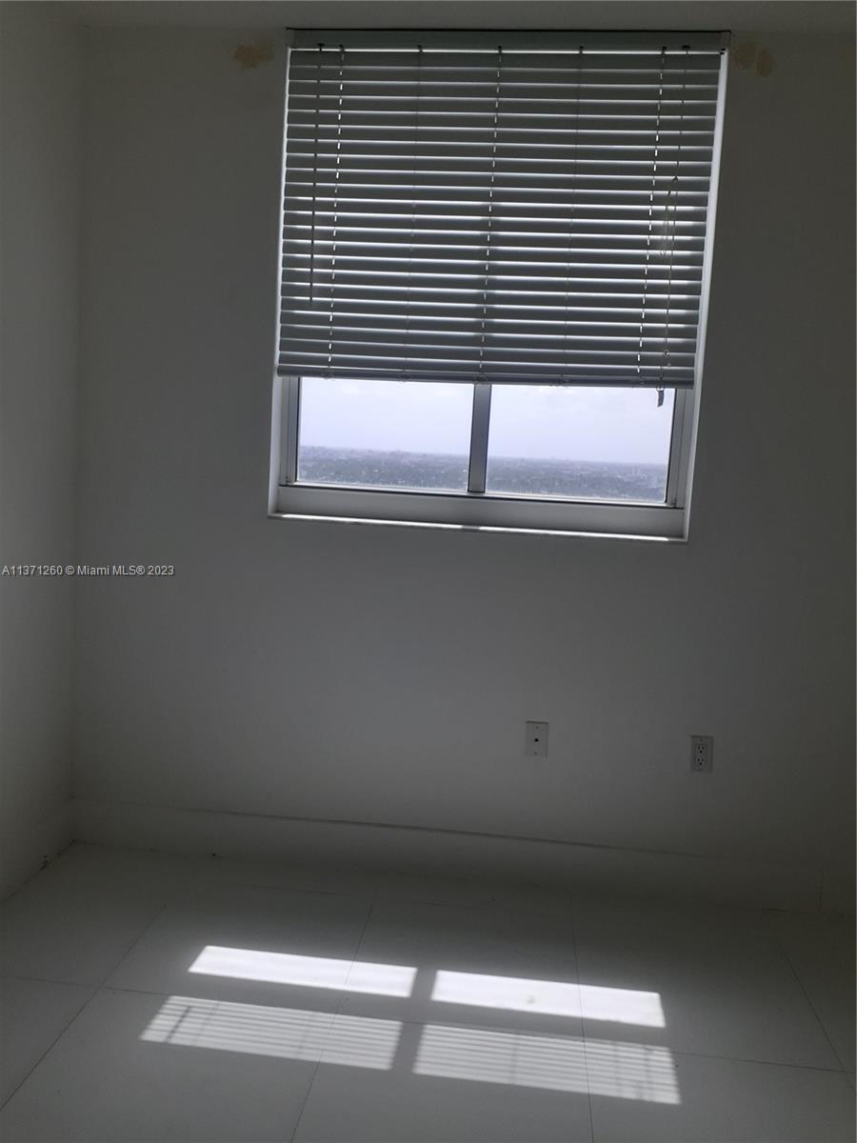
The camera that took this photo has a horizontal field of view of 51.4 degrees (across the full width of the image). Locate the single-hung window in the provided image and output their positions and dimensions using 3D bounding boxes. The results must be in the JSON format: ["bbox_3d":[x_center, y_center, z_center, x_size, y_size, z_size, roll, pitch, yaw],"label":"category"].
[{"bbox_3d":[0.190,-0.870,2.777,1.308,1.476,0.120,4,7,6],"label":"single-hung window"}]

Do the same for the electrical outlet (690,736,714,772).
[{"bbox_3d":[0.861,0.575,2.801,0.071,0.115,0.010,4,7,6],"label":"electrical outlet"}]

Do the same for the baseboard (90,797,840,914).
[{"bbox_3d":[0.049,0.934,2.922,2.541,0.155,0.016,4,7,6],"label":"baseboard"}]

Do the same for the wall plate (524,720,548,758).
[{"bbox_3d":[0.346,0.540,2.851,0.071,0.115,0.009,4,7,6],"label":"wall plate"}]

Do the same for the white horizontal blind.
[{"bbox_3d":[0.197,-1.098,2.725,1.305,1.011,0.070,4,7,6],"label":"white horizontal blind"}]

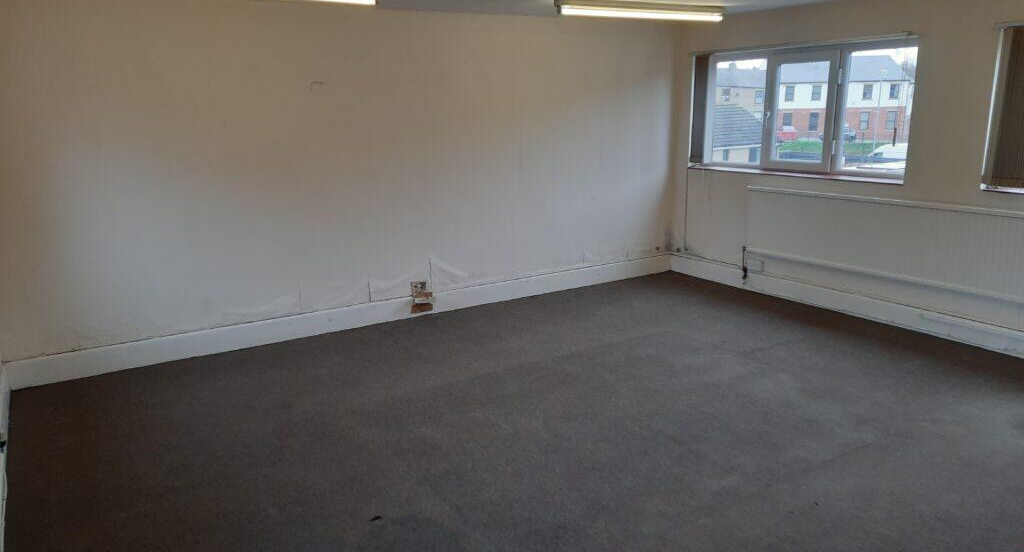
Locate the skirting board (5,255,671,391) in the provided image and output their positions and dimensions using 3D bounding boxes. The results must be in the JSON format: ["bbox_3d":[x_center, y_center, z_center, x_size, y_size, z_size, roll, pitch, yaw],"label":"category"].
[{"bbox_3d":[-0.678,0.224,5.618,5.450,0.173,0.026,-9,16,-33],"label":"skirting board"}]

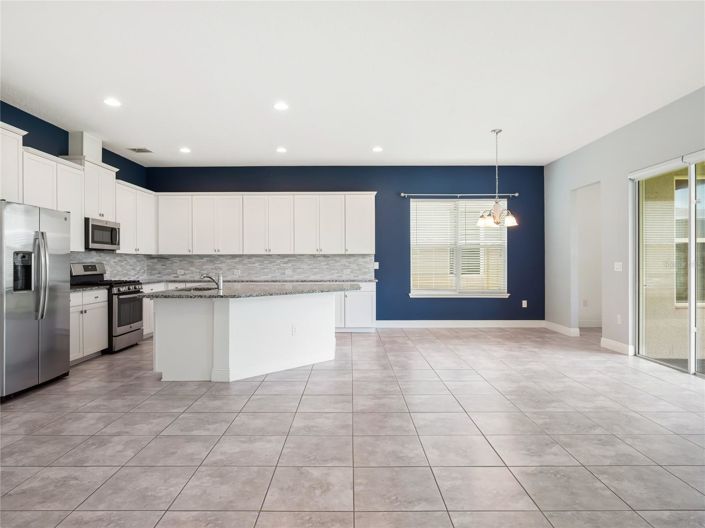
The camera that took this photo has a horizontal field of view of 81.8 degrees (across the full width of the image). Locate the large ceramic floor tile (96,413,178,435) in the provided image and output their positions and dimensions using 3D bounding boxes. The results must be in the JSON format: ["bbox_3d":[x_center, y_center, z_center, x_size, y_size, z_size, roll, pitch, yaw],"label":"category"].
[{"bbox_3d":[-1.608,1.214,3.087,0.460,0.010,0.436,0,0,0],"label":"large ceramic floor tile"}]

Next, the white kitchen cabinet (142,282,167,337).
[{"bbox_3d":[-3.550,0.772,6.660,0.600,0.885,0.900,0,0,-1],"label":"white kitchen cabinet"}]

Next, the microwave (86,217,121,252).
[{"bbox_3d":[-3.700,-0.395,5.790,0.400,0.415,0.740,0,0,0],"label":"microwave"}]

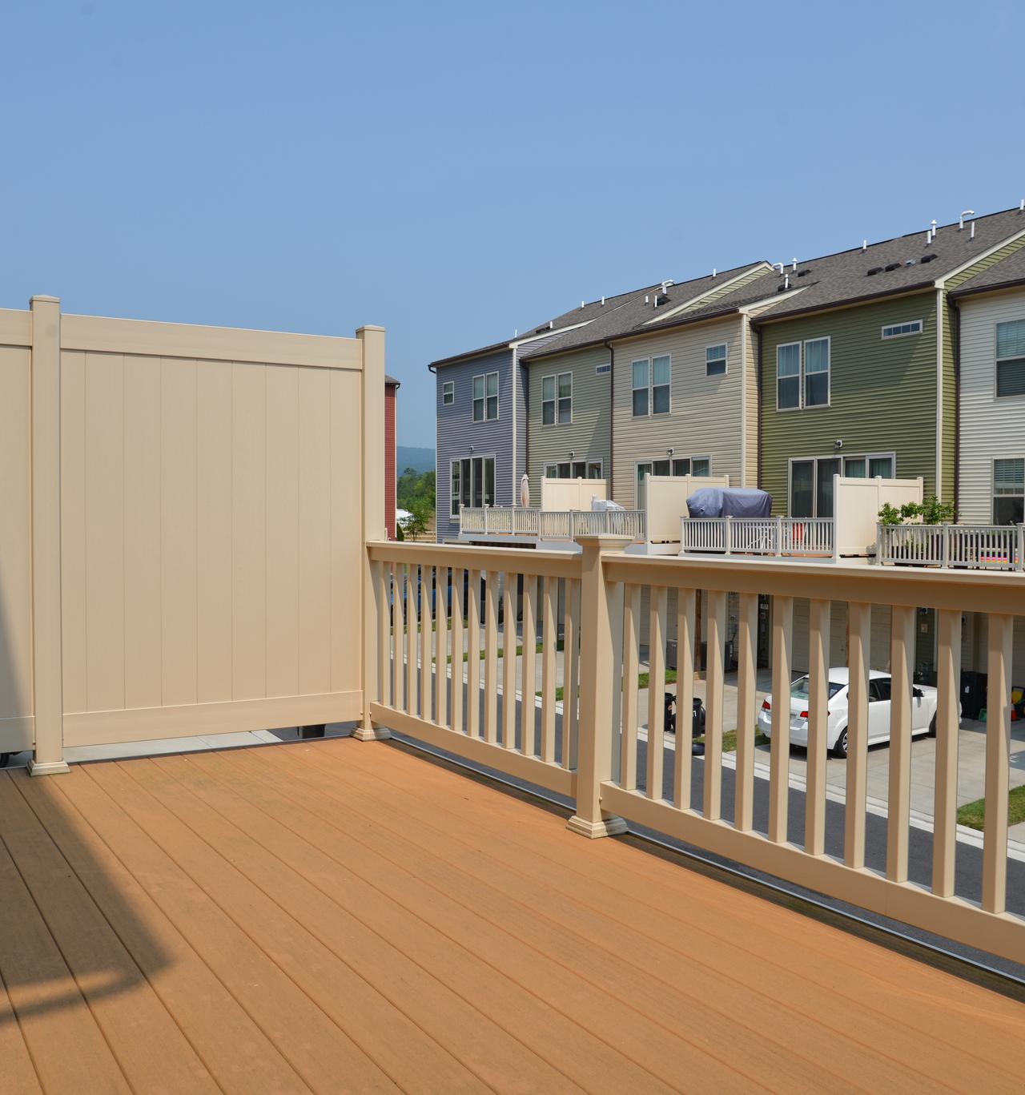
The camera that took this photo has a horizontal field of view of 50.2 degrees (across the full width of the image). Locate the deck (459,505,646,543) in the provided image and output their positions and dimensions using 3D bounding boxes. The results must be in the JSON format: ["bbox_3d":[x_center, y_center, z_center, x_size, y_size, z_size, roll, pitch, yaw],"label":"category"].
[{"bbox_3d":[2.133,-0.661,35.345,3.000,1.400,10.506,-1,2,-32],"label":"deck"}]

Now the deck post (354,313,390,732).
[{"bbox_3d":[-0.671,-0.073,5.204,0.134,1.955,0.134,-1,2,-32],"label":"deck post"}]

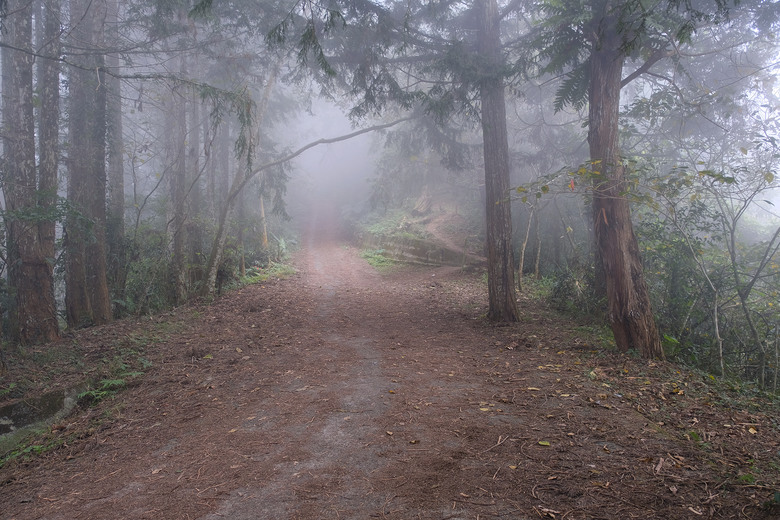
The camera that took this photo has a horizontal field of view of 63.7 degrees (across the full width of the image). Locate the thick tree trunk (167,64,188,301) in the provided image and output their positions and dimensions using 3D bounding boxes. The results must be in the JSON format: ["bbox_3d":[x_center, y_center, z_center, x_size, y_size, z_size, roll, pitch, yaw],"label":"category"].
[{"bbox_3d":[-4.735,-1.771,14.000,0.480,5.600,0.480,-1,2,0],"label":"thick tree trunk"}]

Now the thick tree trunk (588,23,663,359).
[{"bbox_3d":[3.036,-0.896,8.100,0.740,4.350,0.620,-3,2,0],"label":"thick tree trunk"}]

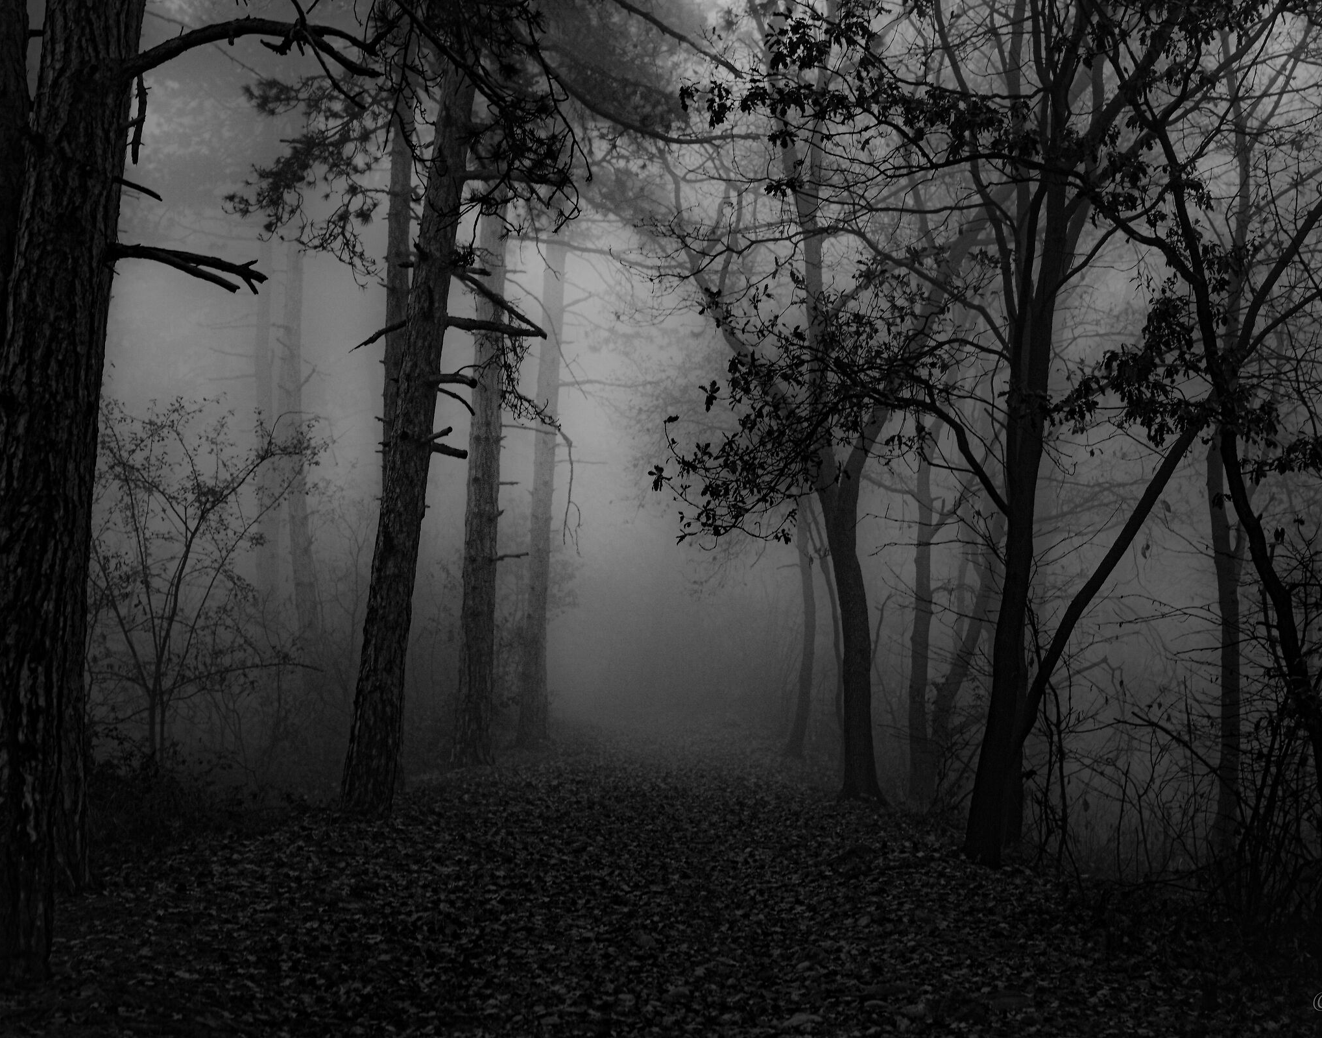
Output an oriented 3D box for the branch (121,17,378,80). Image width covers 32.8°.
[{"bbox_3d":[-1.907,-2.175,10.400,1.187,0.298,0.320,0,-4,0],"label":"branch"}]

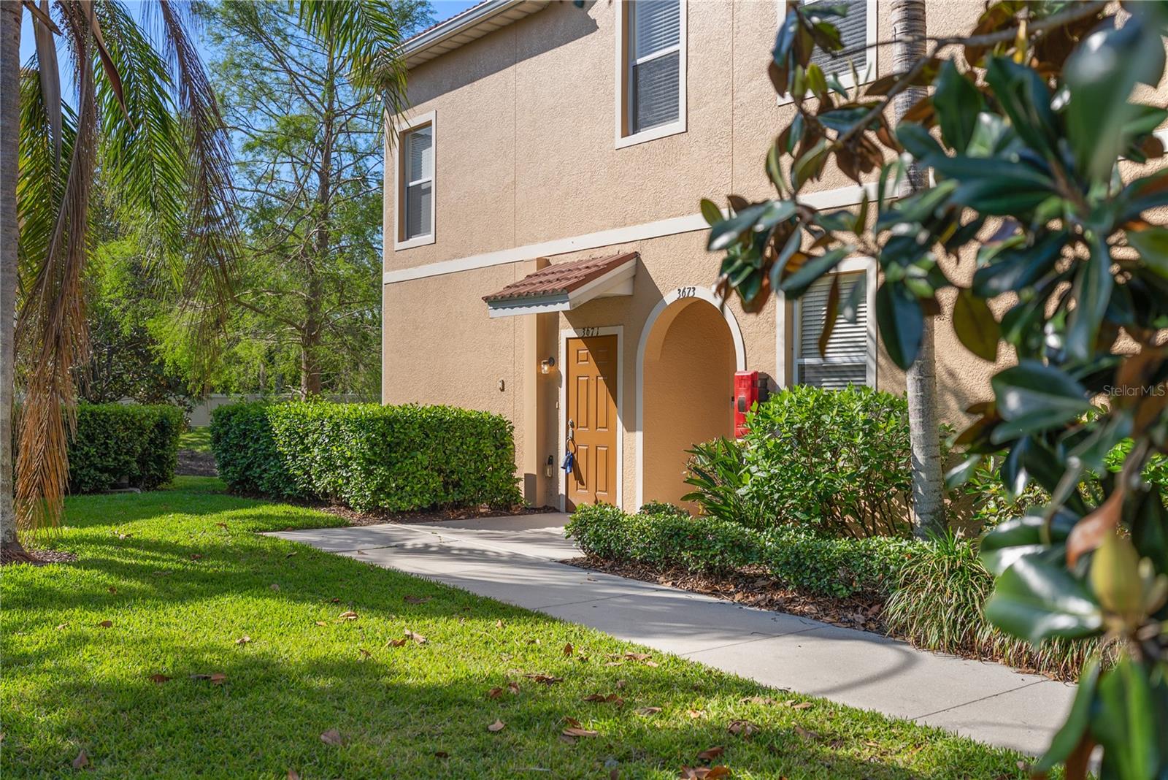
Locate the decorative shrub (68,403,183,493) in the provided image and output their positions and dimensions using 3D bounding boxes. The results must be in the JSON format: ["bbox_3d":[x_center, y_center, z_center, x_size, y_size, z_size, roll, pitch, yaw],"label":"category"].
[{"bbox_3d":[-7.044,0.872,17.061,1.600,1.240,1.250,1,-1,-37],"label":"decorative shrub"}]

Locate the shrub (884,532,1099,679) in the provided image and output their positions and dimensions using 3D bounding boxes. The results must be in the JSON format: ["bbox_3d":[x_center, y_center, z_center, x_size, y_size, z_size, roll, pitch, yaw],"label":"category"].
[{"bbox_3d":[2.300,1.142,6.224,0.870,0.560,1.300,1,-1,-37],"label":"shrub"}]

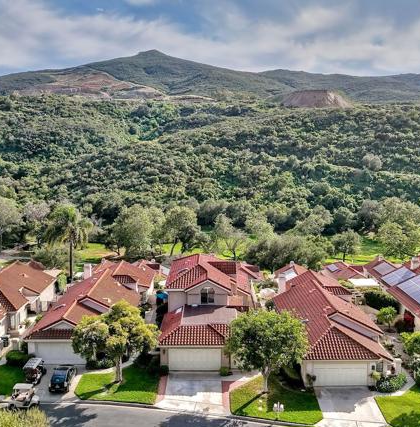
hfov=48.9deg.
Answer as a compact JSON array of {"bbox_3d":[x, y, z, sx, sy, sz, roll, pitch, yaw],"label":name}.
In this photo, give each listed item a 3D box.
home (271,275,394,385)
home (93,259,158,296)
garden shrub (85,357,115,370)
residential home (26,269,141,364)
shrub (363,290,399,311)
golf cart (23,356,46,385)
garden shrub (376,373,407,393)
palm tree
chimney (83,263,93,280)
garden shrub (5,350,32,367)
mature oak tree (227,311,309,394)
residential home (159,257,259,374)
[{"bbox_3d":[12.800,11.620,50.757,9.400,5.500,19.000,0,9,0],"label":"home"},{"bbox_3d":[-11.153,8.774,62.049,8.600,5.000,8.500,0,10,0],"label":"home"},{"bbox_3d":[-10.517,14.100,44.110,2.600,1.000,1.300,0,10,0],"label":"garden shrub"},{"bbox_3d":[-13.250,11.098,53.256,10.100,5.500,16.100,0,9,0],"label":"residential home"},{"bbox_3d":[22.489,11.474,60.638,4.000,1.800,2.400,0,10,0],"label":"shrub"},{"bbox_3d":[-16.500,14.852,43.891,1.200,1.850,2.600,0,9,0],"label":"golf cart"},{"bbox_3d":[16.607,15.167,42.174,2.600,1.400,1.900,0,10,0],"label":"garden shrub"},{"bbox_3d":[-20.587,4.611,66.453,6.800,11.600,6.600,0,10,0],"label":"palm tree"},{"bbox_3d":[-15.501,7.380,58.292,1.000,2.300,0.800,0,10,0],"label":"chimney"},{"bbox_3d":[-19.050,14.166,45.906,2.600,1.350,1.800,0,9,0],"label":"garden shrub"},{"bbox_3d":[5.050,12.115,39.968,6.900,7.000,6.700,0,10,0],"label":"mature oak tree"},{"bbox_3d":[0.450,9.559,51.584,10.300,7.200,19.300,0,9,0],"label":"residential home"}]

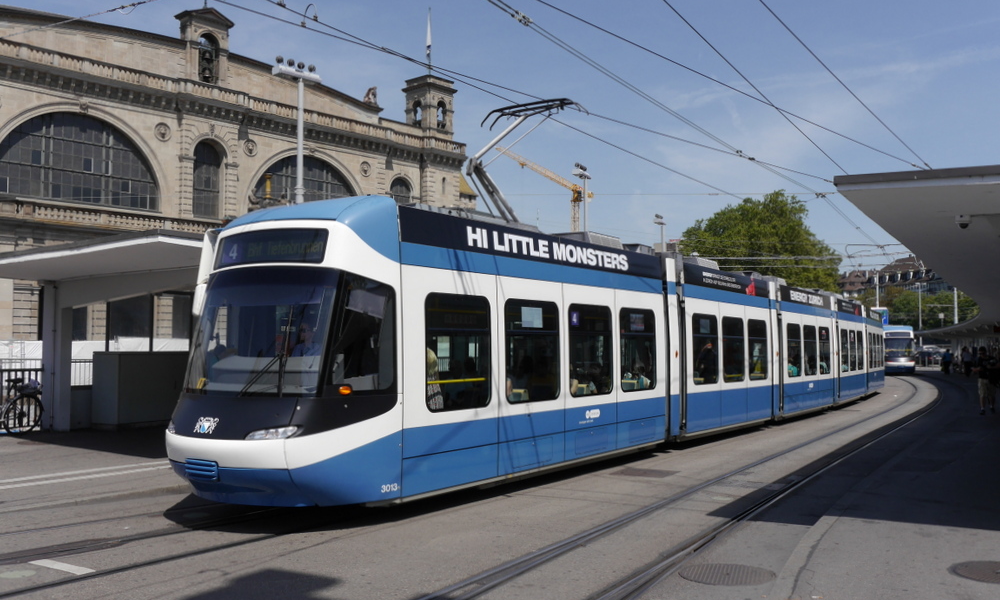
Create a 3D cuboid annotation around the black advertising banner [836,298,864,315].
[{"bbox_3d":[10.945,0.266,28.909,0.060,0.370,4.831,-2,-3,29],"label":"black advertising banner"}]

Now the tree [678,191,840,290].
[{"bbox_3d":[29.000,-2.500,103.000,18.300,19.400,18.000,0,-3,0],"label":"tree"}]

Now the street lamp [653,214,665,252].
[{"bbox_3d":[11.300,-0.550,65.200,0.600,11.100,1.700,-1,-3,25],"label":"street lamp"}]

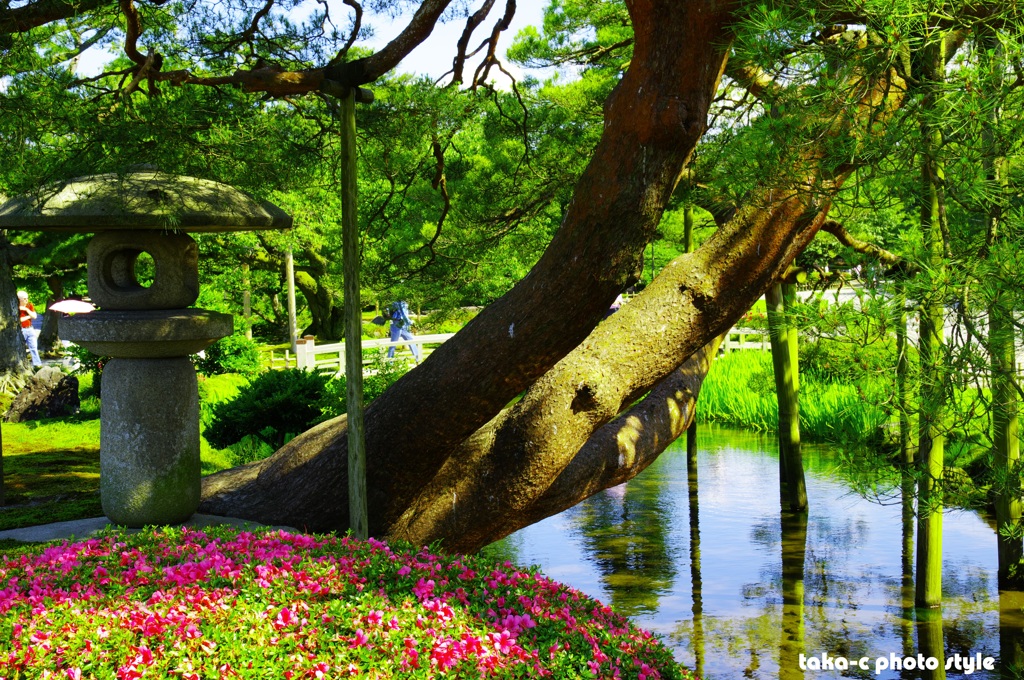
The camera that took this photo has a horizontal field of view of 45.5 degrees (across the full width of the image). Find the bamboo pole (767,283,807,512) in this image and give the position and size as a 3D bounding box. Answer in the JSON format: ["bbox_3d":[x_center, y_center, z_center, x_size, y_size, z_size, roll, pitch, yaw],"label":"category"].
[{"bbox_3d":[2.437,0.507,10.850,0.165,2.063,0.165,-6,3,0],"label":"bamboo pole"}]

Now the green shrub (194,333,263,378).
[{"bbox_3d":[-5.021,0.273,21.480,1.250,0.810,1.100,0,3,0],"label":"green shrub"}]

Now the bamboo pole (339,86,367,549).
[{"bbox_3d":[-0.978,-0.138,7.531,0.107,2.825,0.107,-1,3,0],"label":"bamboo pole"}]

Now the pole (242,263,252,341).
[{"bbox_3d":[-7.012,-0.954,32.446,0.170,2.206,0.170,-2,3,0],"label":"pole"}]

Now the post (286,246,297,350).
[{"bbox_3d":[-5.296,-0.955,29.438,0.170,2.543,0.170,-2,3,0],"label":"post"}]

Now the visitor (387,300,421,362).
[{"bbox_3d":[-2.388,-0.284,26.760,0.700,1.644,0.550,0,3,-6],"label":"visitor"}]

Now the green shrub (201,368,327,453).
[{"bbox_3d":[-2.368,0.676,11.780,1.250,0.823,1.150,0,3,0],"label":"green shrub"}]

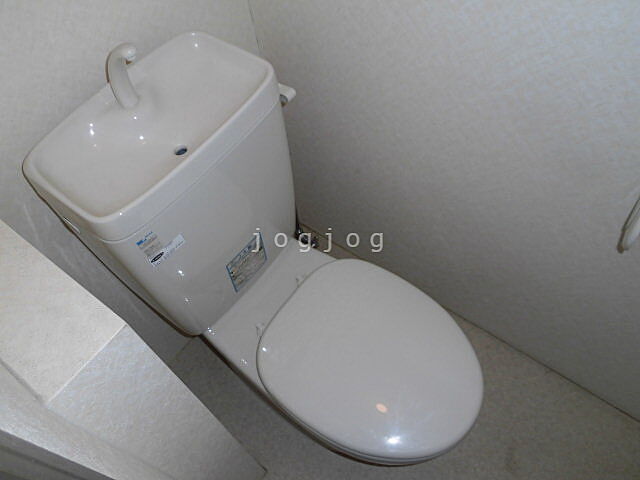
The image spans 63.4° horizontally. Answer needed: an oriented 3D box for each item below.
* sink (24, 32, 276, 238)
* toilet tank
[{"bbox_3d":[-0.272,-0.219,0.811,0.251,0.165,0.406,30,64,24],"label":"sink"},{"bbox_3d":[-0.248,-0.078,1.019,0.251,0.505,0.406,30,64,24],"label":"toilet tank"}]

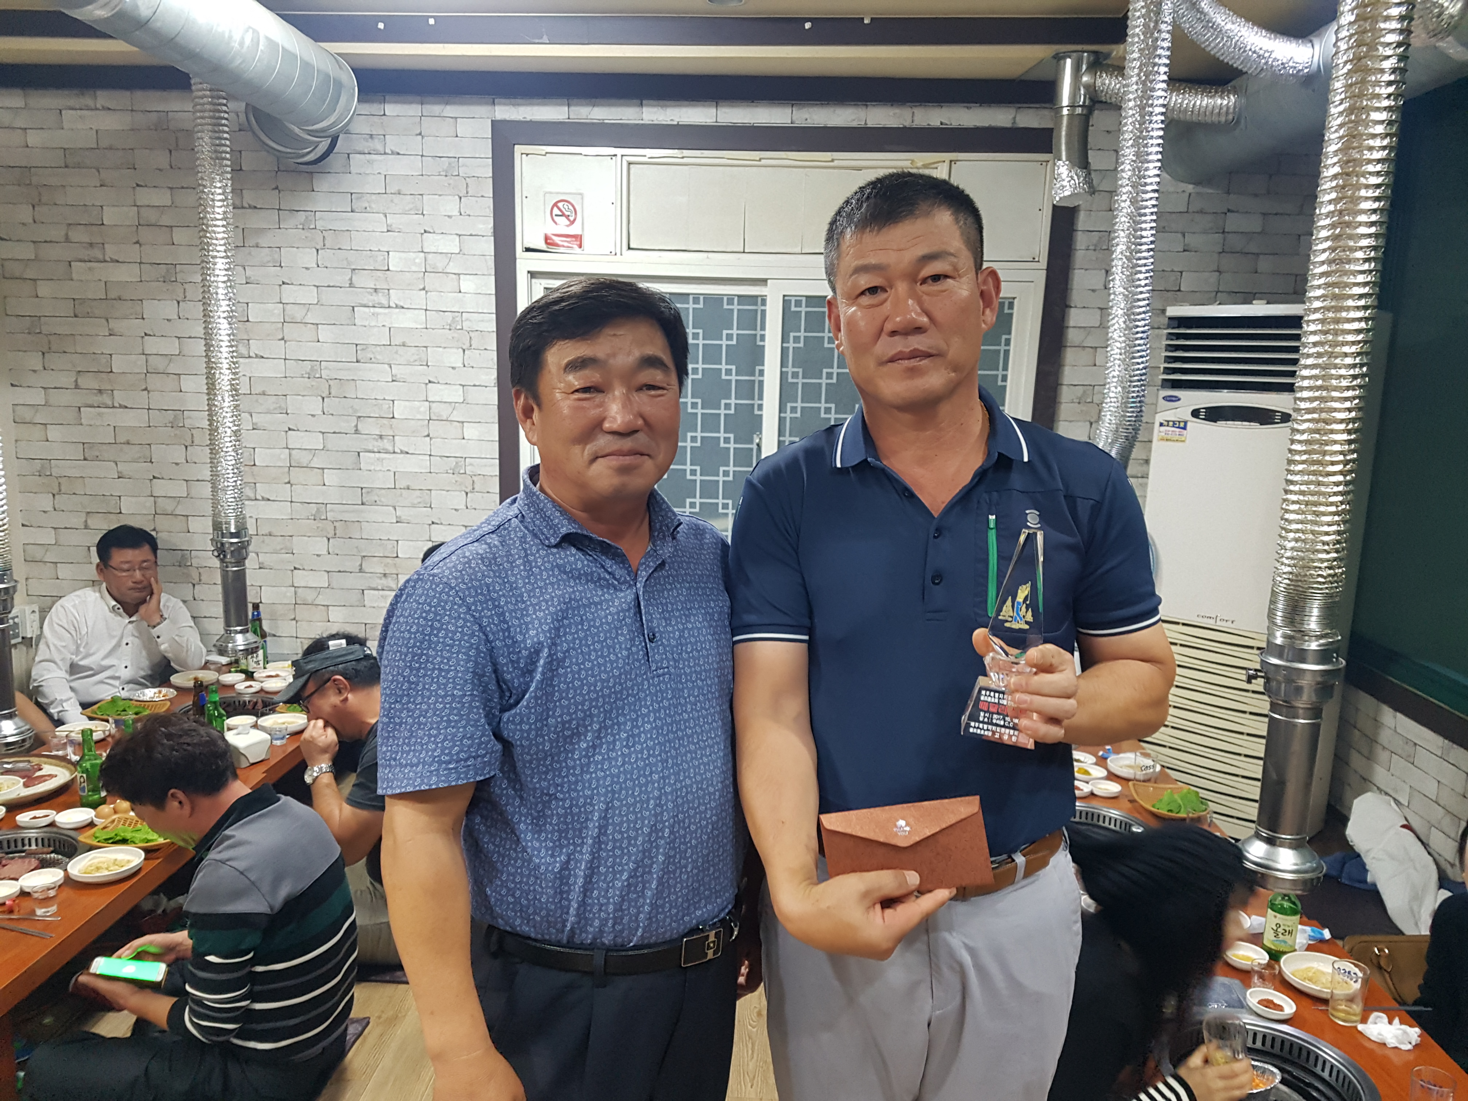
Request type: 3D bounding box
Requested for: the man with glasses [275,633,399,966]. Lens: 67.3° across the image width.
[{"bbox_3d":[-0.924,0.643,3.025,0.700,0.830,0.550,2,11,4],"label":"man with glasses"}]

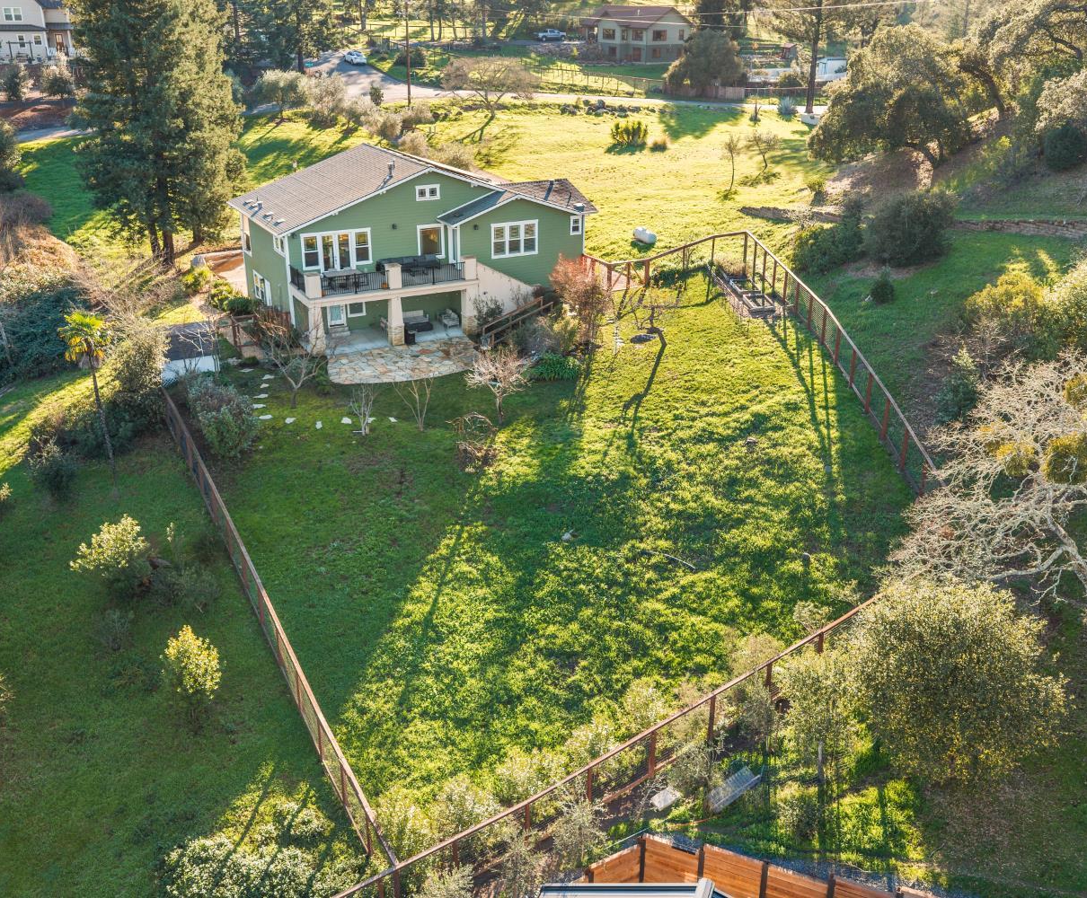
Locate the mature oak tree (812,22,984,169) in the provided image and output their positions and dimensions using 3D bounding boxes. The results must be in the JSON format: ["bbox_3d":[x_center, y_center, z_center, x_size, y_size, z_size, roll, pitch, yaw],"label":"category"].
[{"bbox_3d":[28.522,-28.845,86.064,13.020,10.790,12.080,8,24,16],"label":"mature oak tree"}]

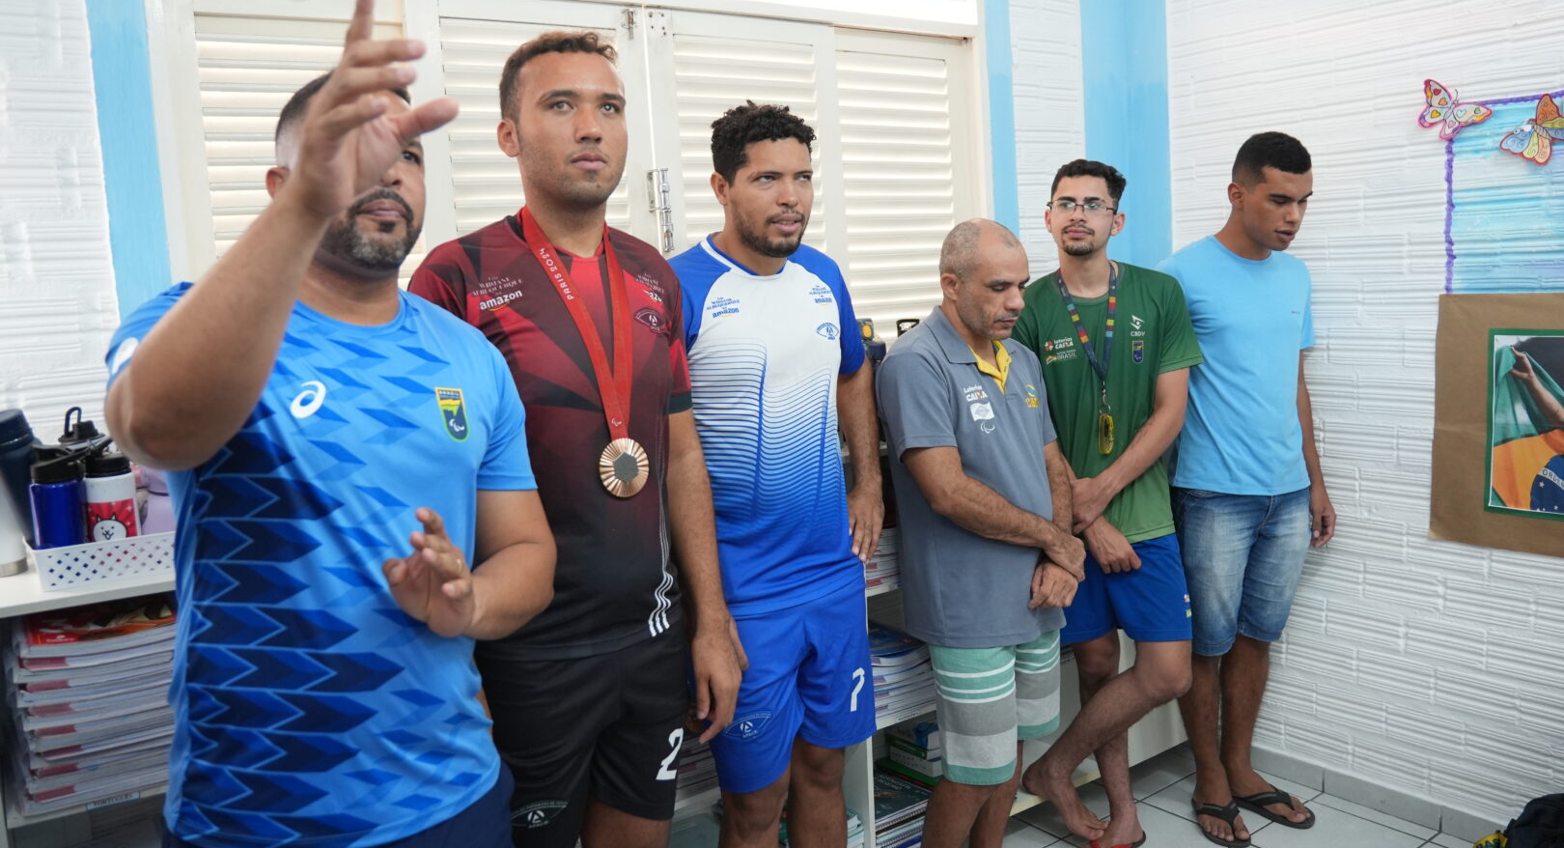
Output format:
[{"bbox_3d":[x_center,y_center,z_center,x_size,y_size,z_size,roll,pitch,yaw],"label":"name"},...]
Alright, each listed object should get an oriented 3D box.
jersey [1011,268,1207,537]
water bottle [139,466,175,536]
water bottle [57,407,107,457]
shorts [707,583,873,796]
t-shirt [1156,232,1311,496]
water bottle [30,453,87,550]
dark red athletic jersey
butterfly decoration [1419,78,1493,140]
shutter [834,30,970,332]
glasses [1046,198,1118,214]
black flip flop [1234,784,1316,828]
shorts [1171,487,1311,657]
[{"bbox_3d":[0.783,-0.065,2.640,0.470,0.680,0.260,-2,8,12],"label":"jersey"},{"bbox_3d":[-0.963,0.141,1.690,0.080,0.170,0.080,-9,9,-34],"label":"water bottle"},{"bbox_3d":[-1.085,0.099,1.690,0.075,0.250,0.075,-9,9,-34],"label":"water bottle"},{"bbox_3d":[0.022,0.428,1.945,0.365,0.400,0.260,-8,7,-40],"label":"shorts"},{"bbox_3d":[1.144,-0.152,2.760,0.440,0.660,0.250,-5,5,-17],"label":"t-shirt"},{"bbox_3d":[-1.134,0.144,1.704,0.074,0.215,0.074,-7,6,-36],"label":"water bottle"},{"bbox_3d":[-0.312,0.012,1.632,0.490,0.630,0.260,-8,7,-40],"label":"dark red athletic jersey"},{"bbox_3d":[1.502,-0.703,2.420,0.012,0.130,0.150,-9,9,-34],"label":"butterfly decoration"},{"bbox_3d":[0.309,-0.546,2.680,0.440,0.830,0.040,-9,9,-34],"label":"shutter"},{"bbox_3d":[0.718,-0.512,2.583,0.140,0.042,0.138,-1,6,22],"label":"glasses"},{"bbox_3d":[1.289,0.985,2.876,0.100,0.055,0.265,-9,9,-36],"label":"black flip flop"},{"bbox_3d":[1.192,0.357,2.830,0.360,0.480,0.250,-5,5,-17],"label":"shorts"}]

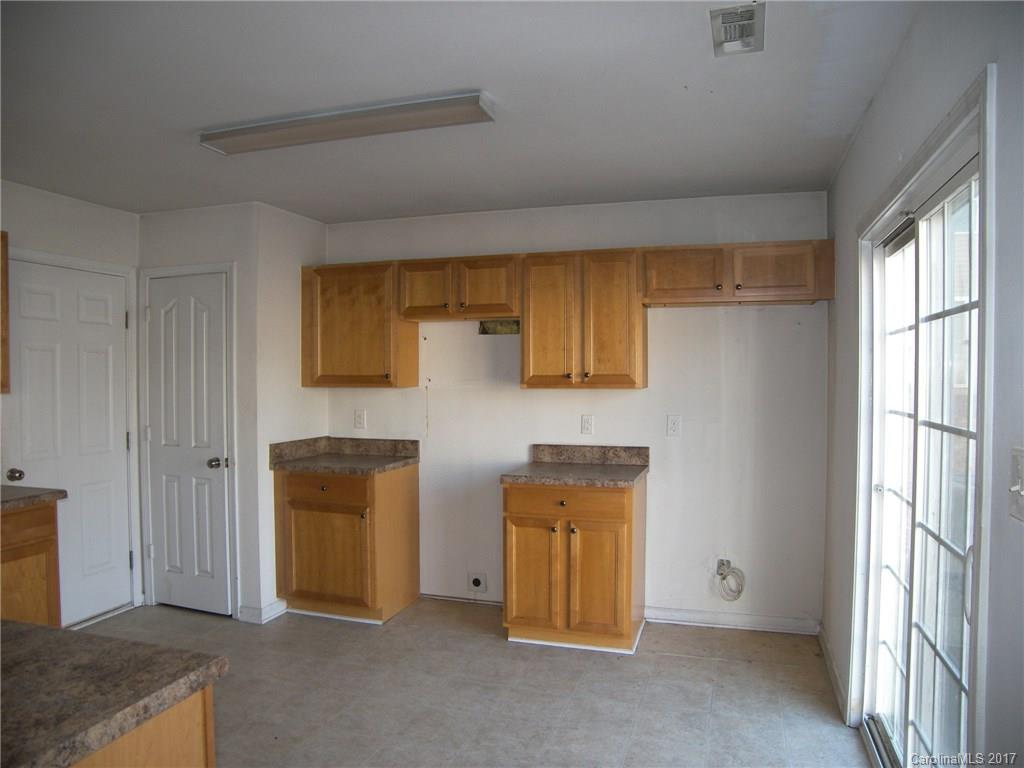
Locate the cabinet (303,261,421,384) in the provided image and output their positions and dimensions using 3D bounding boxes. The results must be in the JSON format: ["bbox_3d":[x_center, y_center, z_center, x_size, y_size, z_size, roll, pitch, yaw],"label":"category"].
[{"bbox_3d":[-0.968,-0.363,4.515,0.672,0.760,0.323,0,1,17],"label":"cabinet"}]

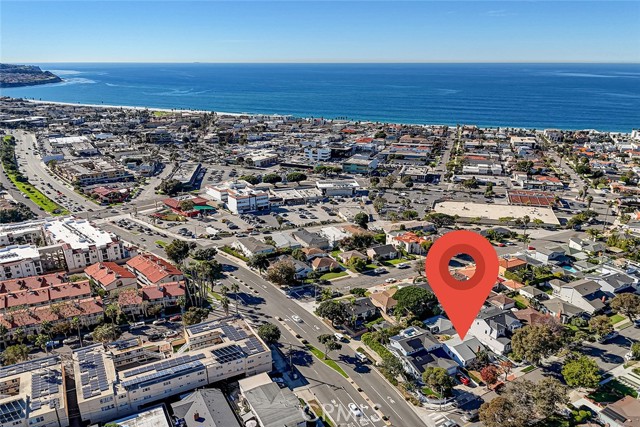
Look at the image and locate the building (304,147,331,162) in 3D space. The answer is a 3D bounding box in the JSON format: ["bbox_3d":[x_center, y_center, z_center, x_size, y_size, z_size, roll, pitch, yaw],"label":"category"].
[{"bbox_3d":[-1.726,-57.993,441.289,24.300,12.300,17.000,0,18,0],"label":"building"}]

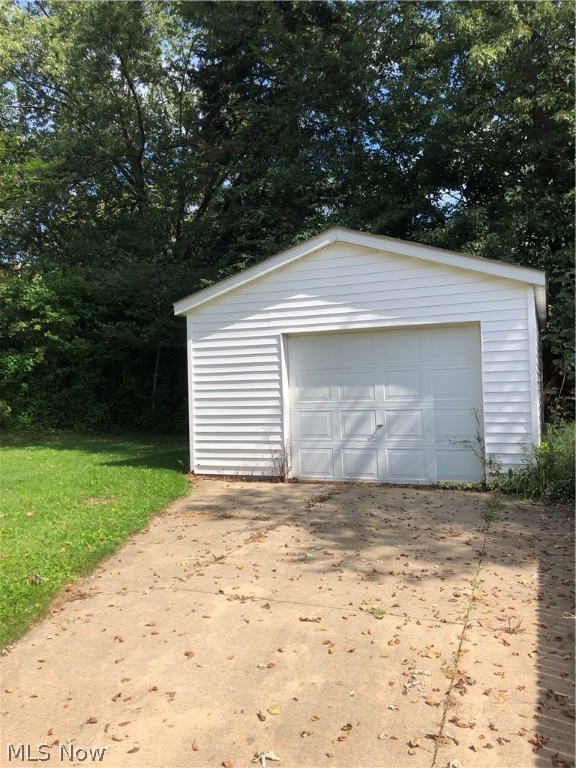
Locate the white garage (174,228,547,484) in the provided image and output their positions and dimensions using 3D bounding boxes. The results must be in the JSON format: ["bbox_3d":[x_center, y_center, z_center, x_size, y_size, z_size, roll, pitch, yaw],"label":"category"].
[{"bbox_3d":[2.024,-0.379,11.575,5.209,3.511,6.840,-2,0,23],"label":"white garage"}]

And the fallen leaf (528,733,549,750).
[{"bbox_3d":[0.985,1.401,2.441,0.073,0.030,0.060,-2,0,23],"label":"fallen leaf"}]

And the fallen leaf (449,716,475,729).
[{"bbox_3d":[0.726,1.414,2.598,0.100,0.020,0.045,-2,-1,33],"label":"fallen leaf"}]

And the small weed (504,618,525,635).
[{"bbox_3d":[1.282,1.365,3.522,0.100,0.070,0.075,-2,0,23],"label":"small weed"}]

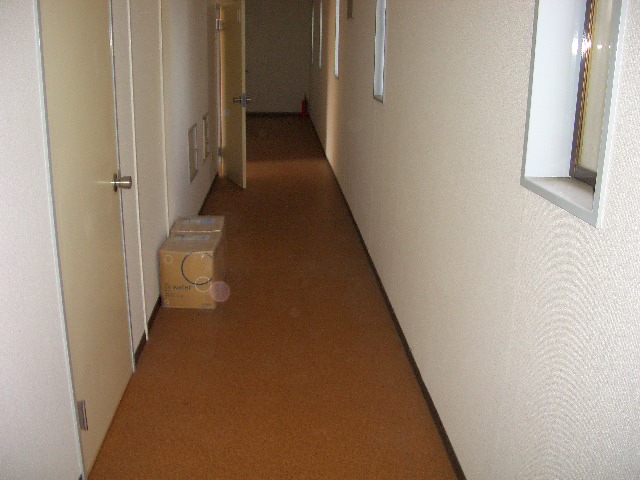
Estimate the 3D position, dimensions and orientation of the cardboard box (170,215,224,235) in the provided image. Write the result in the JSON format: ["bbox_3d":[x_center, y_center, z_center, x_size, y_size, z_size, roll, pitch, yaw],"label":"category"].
[{"bbox_3d":[-0.810,0.061,4.367,0.312,0.359,0.380,0,17,-4],"label":"cardboard box"}]

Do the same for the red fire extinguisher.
[{"bbox_3d":[-0.318,-2.913,14.049,0.160,0.500,0.160,0,17,-4],"label":"red fire extinguisher"}]

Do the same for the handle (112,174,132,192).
[{"bbox_3d":[-0.829,-0.242,2.736,0.075,0.072,0.070,0,17,-4],"label":"handle"}]

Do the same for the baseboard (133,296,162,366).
[{"bbox_3d":[-0.917,0.465,3.490,0.020,0.075,0.806,0,17,-4],"label":"baseboard"}]

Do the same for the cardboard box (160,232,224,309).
[{"bbox_3d":[-0.783,0.177,3.983,0.312,0.359,0.398,0,17,-4],"label":"cardboard box"}]

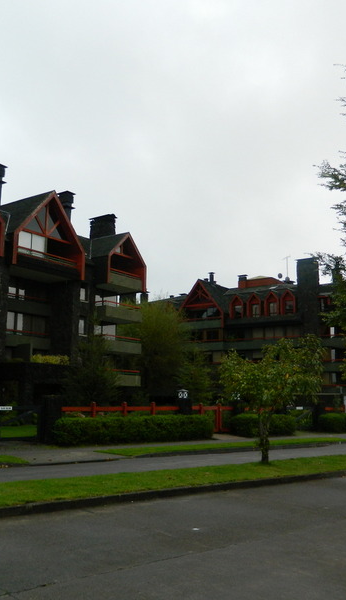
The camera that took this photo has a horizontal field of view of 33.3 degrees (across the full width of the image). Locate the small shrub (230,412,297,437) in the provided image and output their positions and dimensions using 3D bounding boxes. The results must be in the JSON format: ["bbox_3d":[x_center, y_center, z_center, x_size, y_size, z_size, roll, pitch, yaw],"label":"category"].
[{"bbox_3d":[4.703,6.390,29.776,3.832,1.135,1.300,10,-13,-41],"label":"small shrub"}]

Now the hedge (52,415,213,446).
[{"bbox_3d":[-1.369,5.228,23.508,7.272,1.066,1.300,10,-13,-41],"label":"hedge"}]

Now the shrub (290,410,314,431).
[{"bbox_3d":[7.991,7.510,35.997,1.198,1.202,1.198,1,-10,0],"label":"shrub"}]

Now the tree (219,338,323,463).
[{"bbox_3d":[2.717,2.741,15.885,2.842,3.372,2.842,1,-10,0],"label":"tree"}]

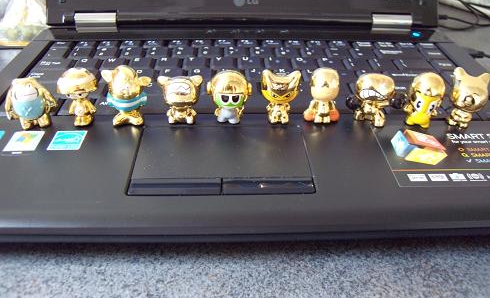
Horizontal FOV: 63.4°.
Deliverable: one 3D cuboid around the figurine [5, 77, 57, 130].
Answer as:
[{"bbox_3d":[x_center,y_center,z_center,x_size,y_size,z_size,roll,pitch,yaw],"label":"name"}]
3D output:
[{"bbox_3d":[-0.116,-0.025,0.216,0.027,0.028,0.018,-8,41,-10],"label":"figurine"}]

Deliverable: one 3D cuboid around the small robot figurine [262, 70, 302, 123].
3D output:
[{"bbox_3d":[0.020,-0.030,0.221,0.022,0.029,0.018,2,40,2],"label":"small robot figurine"}]

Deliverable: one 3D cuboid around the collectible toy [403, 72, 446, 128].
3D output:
[{"bbox_3d":[0.097,-0.027,0.214,0.018,0.029,0.018,13,40,16],"label":"collectible toy"}]

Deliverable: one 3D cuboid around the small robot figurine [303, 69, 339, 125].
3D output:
[{"bbox_3d":[0.041,-0.030,0.218,0.020,0.029,0.017,4,38,5],"label":"small robot figurine"}]

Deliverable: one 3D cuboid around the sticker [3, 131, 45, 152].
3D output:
[{"bbox_3d":[-0.118,-0.004,0.212,0.018,0.001,0.017,0,40,-1],"label":"sticker"}]

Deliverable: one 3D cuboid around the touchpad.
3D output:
[{"bbox_3d":[-0.011,0.005,0.198,0.085,0.003,0.052,-1,38,-2],"label":"touchpad"}]

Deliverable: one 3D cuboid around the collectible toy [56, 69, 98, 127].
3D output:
[{"bbox_3d":[-0.090,-0.029,0.217,0.021,0.032,0.018,-7,40,-8],"label":"collectible toy"}]

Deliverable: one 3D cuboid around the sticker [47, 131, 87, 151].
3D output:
[{"bbox_3d":[-0.092,-0.004,0.207,0.016,0.001,0.016,-1,38,-2],"label":"sticker"}]

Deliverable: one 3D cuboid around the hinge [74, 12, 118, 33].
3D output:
[{"bbox_3d":[-0.120,-0.103,0.322,0.033,0.013,0.013,0,40,-1],"label":"hinge"}]

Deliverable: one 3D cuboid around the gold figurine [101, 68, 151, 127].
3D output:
[{"bbox_3d":[-0.062,-0.029,0.214,0.025,0.030,0.018,-6,38,-8],"label":"gold figurine"}]

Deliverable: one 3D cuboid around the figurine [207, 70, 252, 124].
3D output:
[{"bbox_3d":[-0.008,-0.030,0.221,0.025,0.029,0.019,-1,40,-2],"label":"figurine"}]

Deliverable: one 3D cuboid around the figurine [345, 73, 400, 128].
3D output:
[{"bbox_3d":[0.070,-0.027,0.216,0.028,0.028,0.018,13,40,16],"label":"figurine"}]

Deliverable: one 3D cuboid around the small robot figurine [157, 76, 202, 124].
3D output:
[{"bbox_3d":[-0.036,-0.028,0.221,0.025,0.026,0.018,-3,40,-5],"label":"small robot figurine"}]

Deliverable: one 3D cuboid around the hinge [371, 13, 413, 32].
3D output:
[{"bbox_3d":[0.124,-0.107,0.334,0.034,0.012,0.012,-1,38,-2],"label":"hinge"}]

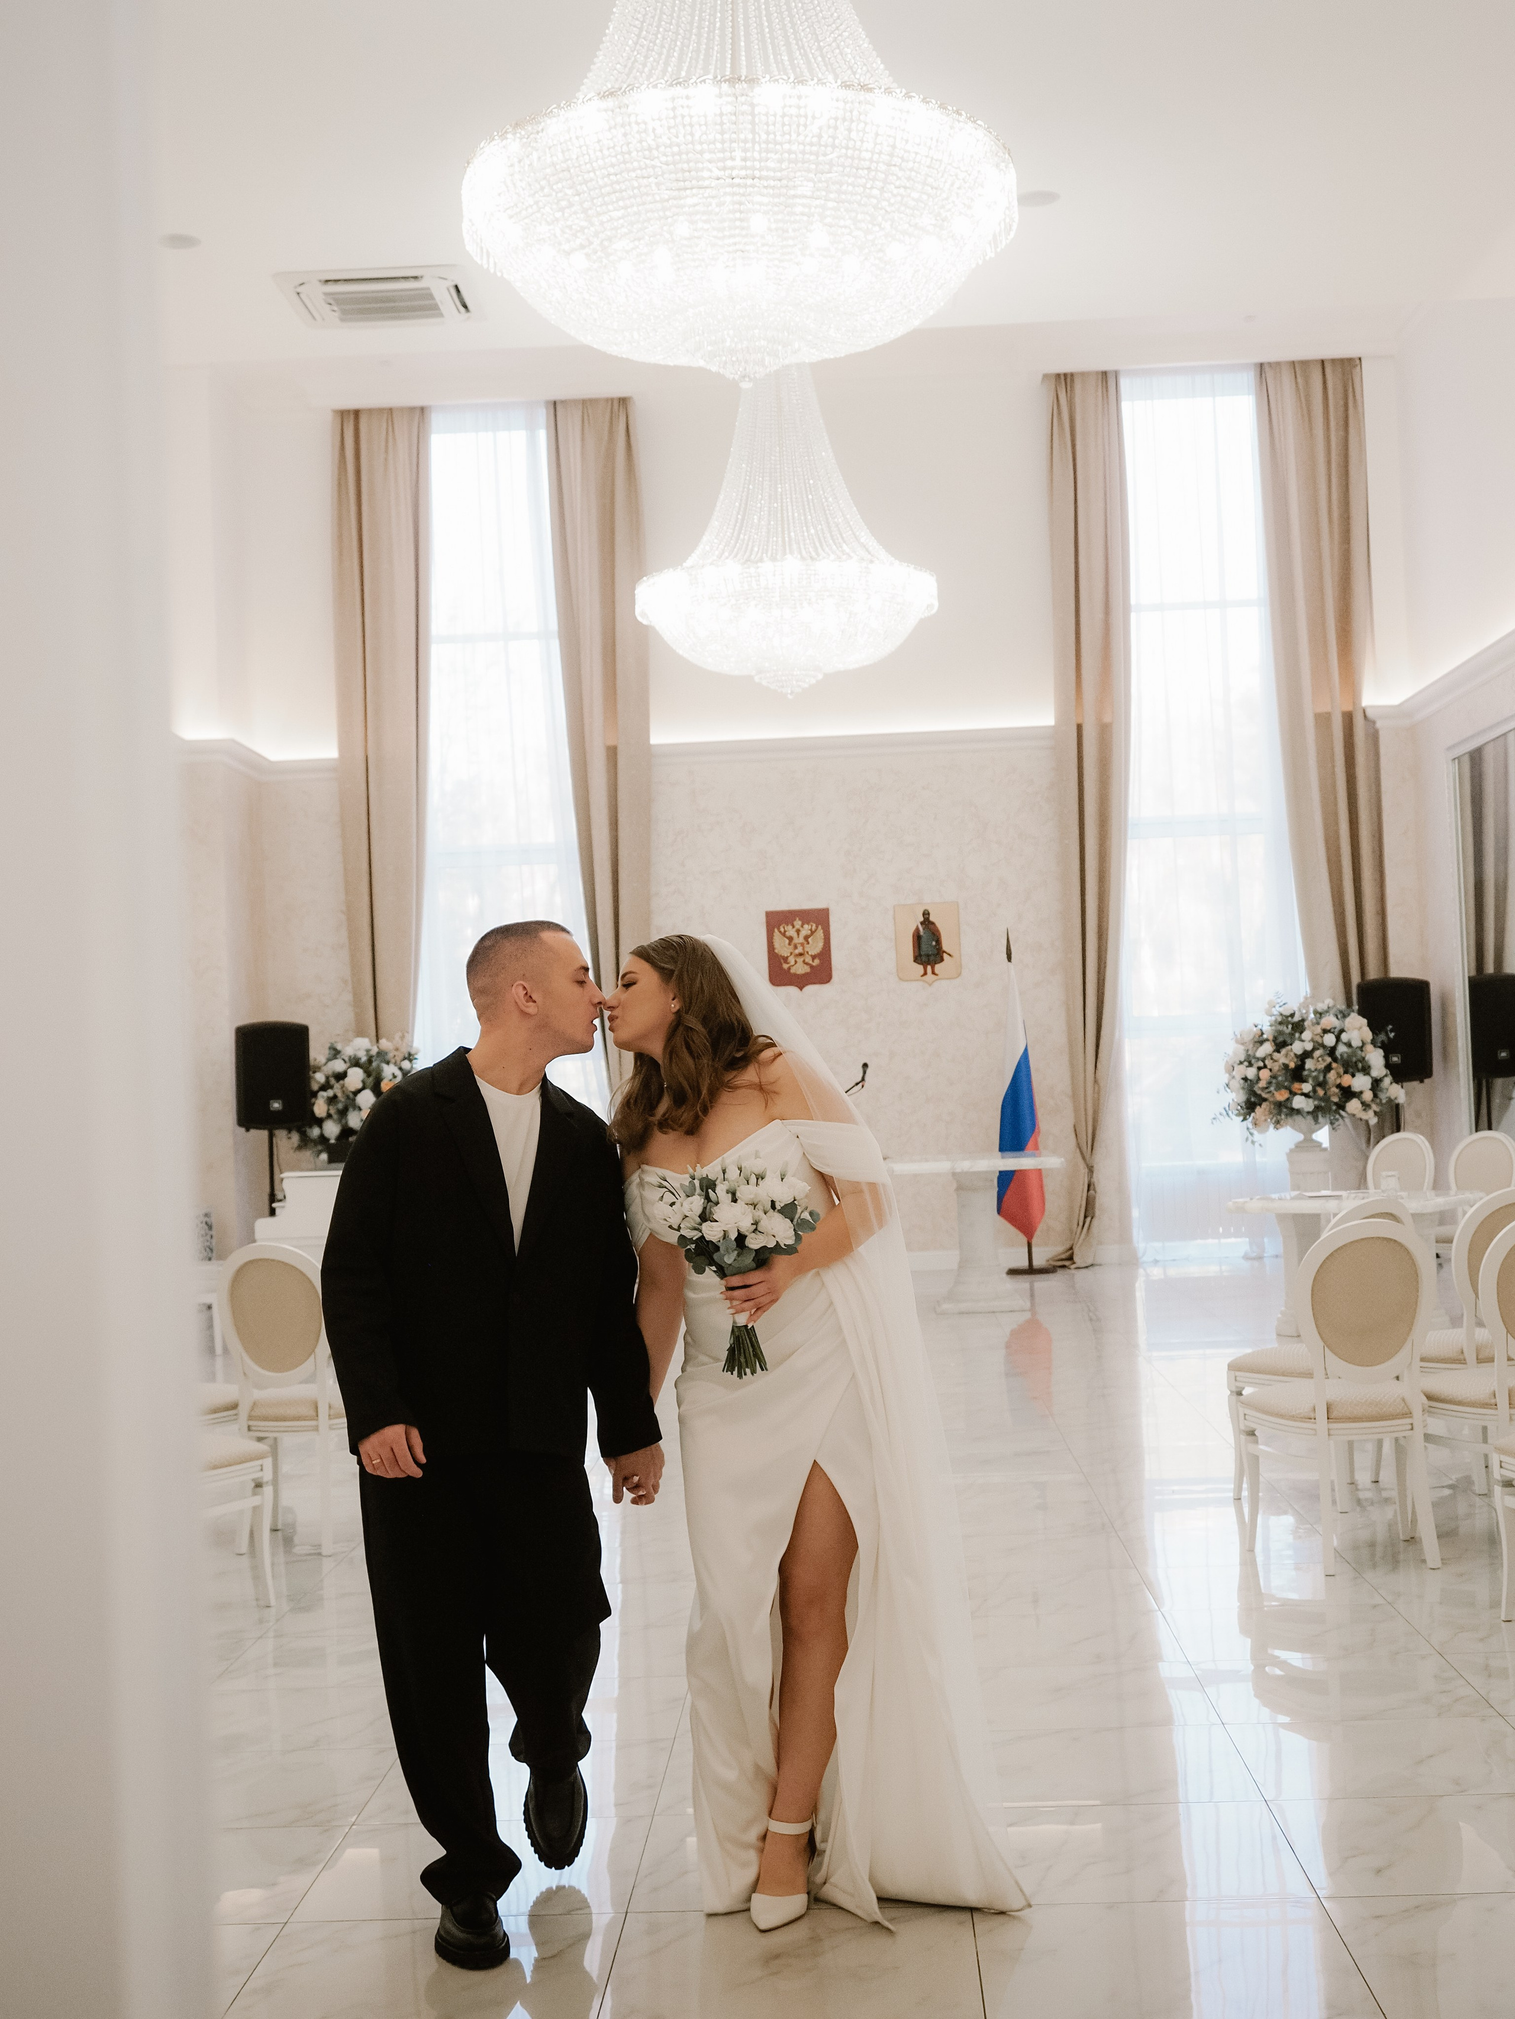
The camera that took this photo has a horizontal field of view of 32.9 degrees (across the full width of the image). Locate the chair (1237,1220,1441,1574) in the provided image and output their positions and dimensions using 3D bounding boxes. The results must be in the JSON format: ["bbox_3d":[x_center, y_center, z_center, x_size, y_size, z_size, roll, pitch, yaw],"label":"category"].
[{"bbox_3d":[1.687,1.081,7.317,0.520,0.975,0.550,-2,-1,-9],"label":"chair"}]

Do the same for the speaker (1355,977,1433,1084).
[{"bbox_3d":[4.232,0.141,17.043,0.440,0.700,0.380,-3,-1,21],"label":"speaker"}]

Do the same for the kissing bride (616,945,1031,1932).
[{"bbox_3d":[0.132,0.722,4.664,0.700,1.690,0.700,-2,-1,8],"label":"kissing bride"}]

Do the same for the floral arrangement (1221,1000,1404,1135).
[{"bbox_3d":[3.546,0.377,16.365,1.100,0.880,1.000,-2,-1,2],"label":"floral arrangement"}]

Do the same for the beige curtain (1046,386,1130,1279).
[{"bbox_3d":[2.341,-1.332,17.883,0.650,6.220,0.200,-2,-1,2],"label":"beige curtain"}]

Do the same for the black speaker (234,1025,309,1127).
[{"bbox_3d":[-3.272,0.442,17.342,0.440,0.700,0.380,-1,-2,-23],"label":"black speaker"}]

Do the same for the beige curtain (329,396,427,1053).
[{"bbox_3d":[-2.572,-1.148,18.250,0.700,6.280,0.250,-2,-1,2],"label":"beige curtain"}]

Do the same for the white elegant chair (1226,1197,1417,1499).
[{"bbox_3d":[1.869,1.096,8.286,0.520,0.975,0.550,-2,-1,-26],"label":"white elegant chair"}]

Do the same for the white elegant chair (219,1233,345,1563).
[{"bbox_3d":[-1.459,1.226,8.232,0.520,0.975,0.550,-3,-1,14],"label":"white elegant chair"}]

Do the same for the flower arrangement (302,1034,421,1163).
[{"bbox_3d":[-2.323,0.533,14.797,0.800,0.760,0.720,-2,-1,2],"label":"flower arrangement"}]

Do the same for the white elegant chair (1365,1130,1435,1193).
[{"bbox_3d":[3.657,1.193,14.703,0.500,0.980,0.570,-3,-2,23],"label":"white elegant chair"}]

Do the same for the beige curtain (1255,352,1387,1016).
[{"bbox_3d":[4.038,-1.408,17.987,0.780,6.310,0.250,-2,-1,2],"label":"beige curtain"}]

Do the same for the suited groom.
[{"bbox_3d":[-0.455,0.717,4.528,0.620,1.745,0.520,-2,-1,-2],"label":"suited groom"}]

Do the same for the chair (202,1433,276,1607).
[{"bbox_3d":[-1.694,1.206,7.129,0.500,0.980,0.570,-3,-2,24],"label":"chair"}]

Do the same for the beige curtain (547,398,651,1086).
[{"bbox_3d":[-1.084,-1.202,18.191,0.660,6.280,0.250,-2,-1,2],"label":"beige curtain"}]

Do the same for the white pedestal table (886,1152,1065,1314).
[{"bbox_3d":[1.300,1.325,15.185,1.030,0.870,0.880,-2,-1,2],"label":"white pedestal table"}]

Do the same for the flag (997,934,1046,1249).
[{"bbox_3d":[1.841,0.572,17.882,0.360,2.130,0.250,-2,-1,2],"label":"flag"}]

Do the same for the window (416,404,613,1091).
[{"bbox_3d":[-1.836,-1.199,18.268,1.350,6.200,0.180,-2,-1,2],"label":"window"}]

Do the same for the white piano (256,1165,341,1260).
[{"bbox_3d":[-2.454,1.429,14.856,0.550,1.030,1.450,-2,-1,2],"label":"white piano"}]

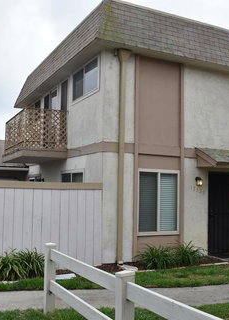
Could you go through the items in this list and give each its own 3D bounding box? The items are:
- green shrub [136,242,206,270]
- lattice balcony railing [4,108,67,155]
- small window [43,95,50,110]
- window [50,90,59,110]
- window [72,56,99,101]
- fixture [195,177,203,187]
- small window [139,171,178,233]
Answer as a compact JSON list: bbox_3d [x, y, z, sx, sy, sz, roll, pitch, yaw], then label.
[{"bbox_3d":[1.221,2.068,7.885,1.512,0.496,0.739,3,-5,-28],"label":"green shrub"},{"bbox_3d":[-2.422,-0.726,10.810,1.218,1.092,2.587,3,-5,-28],"label":"lattice balcony railing"},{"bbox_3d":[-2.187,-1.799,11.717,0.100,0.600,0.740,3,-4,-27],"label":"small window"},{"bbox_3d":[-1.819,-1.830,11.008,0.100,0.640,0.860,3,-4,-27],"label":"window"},{"bbox_3d":[-0.700,-1.944,8.853,0.100,0.770,1.620,3,-4,-27],"label":"window"},{"bbox_3d":[2.119,0.550,8.877,0.140,0.260,0.160,3,-4,-27],"label":"fixture"},{"bbox_3d":[1.071,1.003,8.510,1.183,1.544,0.101,3,-5,-28],"label":"small window"}]

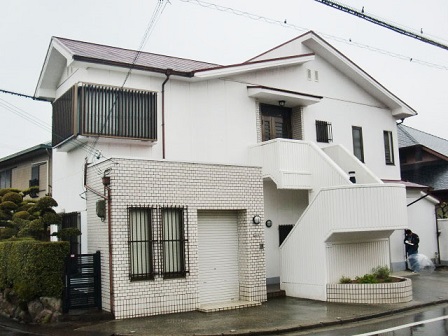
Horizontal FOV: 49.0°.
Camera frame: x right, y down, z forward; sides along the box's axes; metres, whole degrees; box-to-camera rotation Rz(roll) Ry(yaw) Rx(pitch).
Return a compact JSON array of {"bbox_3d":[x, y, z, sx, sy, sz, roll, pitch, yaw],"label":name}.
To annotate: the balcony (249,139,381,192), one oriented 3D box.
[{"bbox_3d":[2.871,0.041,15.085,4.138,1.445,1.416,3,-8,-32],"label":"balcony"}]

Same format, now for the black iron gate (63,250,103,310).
[{"bbox_3d":[-3.121,2.516,10.896,0.861,1.287,0.119,3,-8,-32],"label":"black iron gate"}]

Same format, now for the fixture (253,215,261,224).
[{"bbox_3d":[0.824,1.313,12.444,0.218,0.223,0.139,3,-8,-32],"label":"fixture"}]

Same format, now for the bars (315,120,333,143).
[{"bbox_3d":[3.319,-1.191,16.272,0.703,0.683,0.168,3,-8,-32],"label":"bars"}]

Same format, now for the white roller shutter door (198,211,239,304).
[{"bbox_3d":[-0.184,2.187,12.270,1.346,2.277,0.099,3,-8,-32],"label":"white roller shutter door"}]

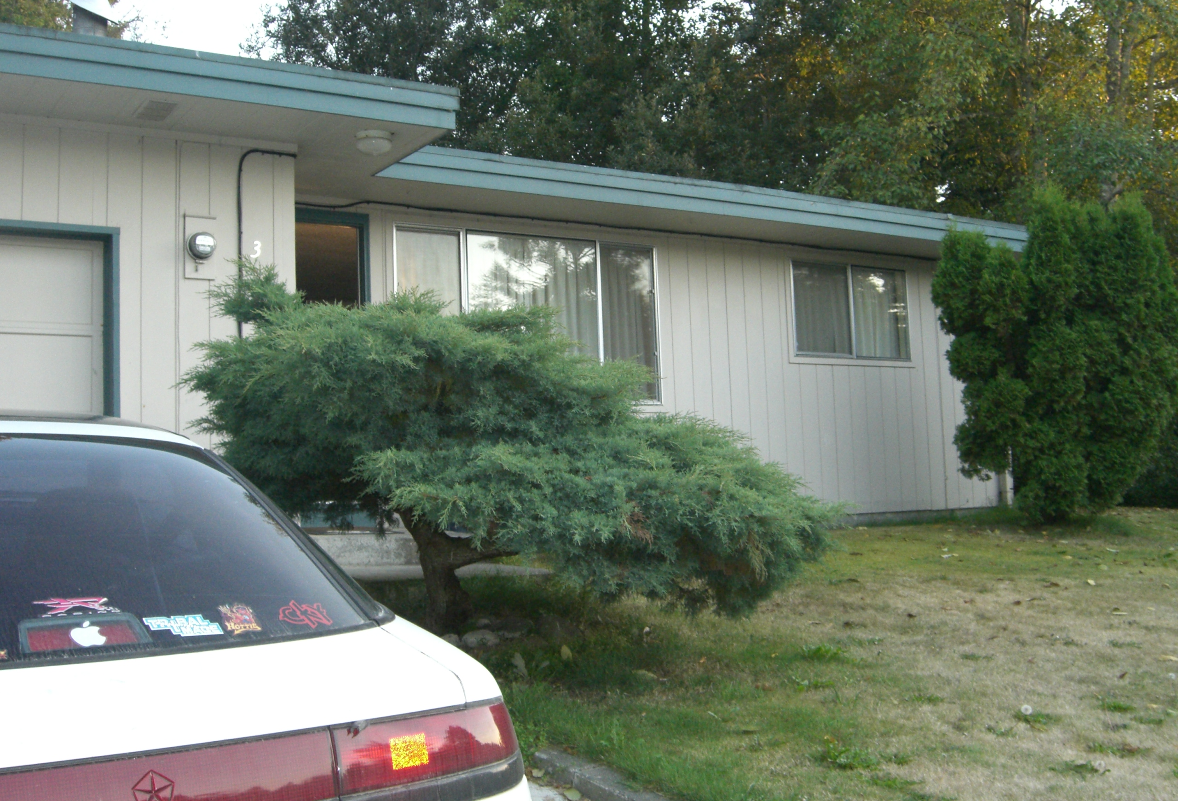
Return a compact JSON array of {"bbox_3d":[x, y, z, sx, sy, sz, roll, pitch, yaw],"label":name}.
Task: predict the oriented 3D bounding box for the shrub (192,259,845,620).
[{"bbox_3d":[-0.410,0.260,6.850,3.300,1.950,2.300,-2,-5,0],"label":"shrub"}]

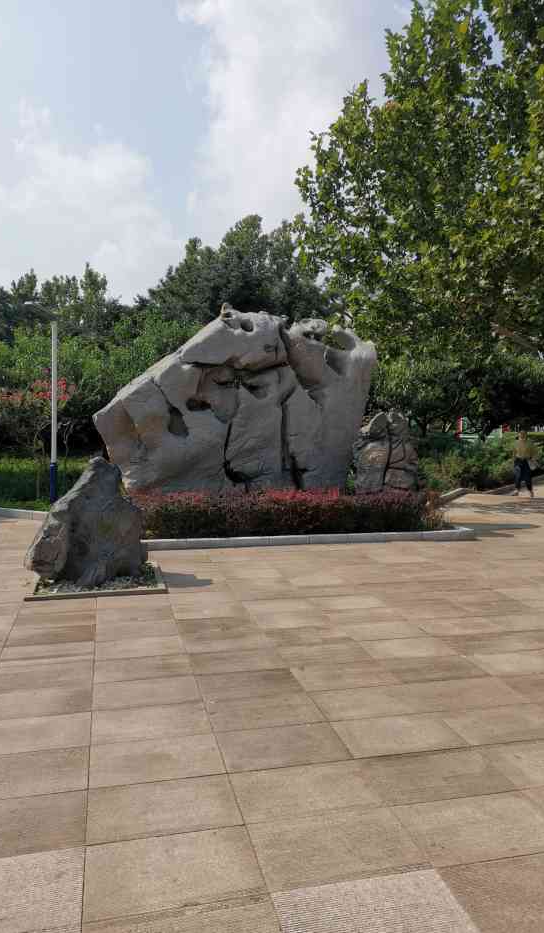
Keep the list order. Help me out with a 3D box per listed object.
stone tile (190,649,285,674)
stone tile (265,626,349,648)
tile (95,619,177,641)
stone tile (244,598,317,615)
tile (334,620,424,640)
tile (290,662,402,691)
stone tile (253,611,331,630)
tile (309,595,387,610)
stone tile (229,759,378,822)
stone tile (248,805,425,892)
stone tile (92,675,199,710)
[{"bbox_3d":[-0.237,1.312,4.653,0.607,0.040,0.406,0,4,-13],"label":"stone tile"},{"bbox_3d":[0.263,1.240,5.068,0.600,0.050,0.400,-1,4,-13],"label":"stone tile"},{"bbox_3d":[-1.050,1.296,5.470,0.633,0.040,0.423,-1,4,-13],"label":"tile"},{"bbox_3d":[0.075,1.217,5.988,0.607,0.040,0.406,0,4,-13],"label":"stone tile"},{"bbox_3d":[0.853,1.307,5.487,0.633,0.040,0.423,-1,4,-13],"label":"tile"},{"bbox_3d":[0.474,1.375,4.530,0.633,0.040,0.423,-1,4,-13],"label":"tile"},{"bbox_3d":[0.168,1.246,5.604,0.599,0.030,0.415,-1,4,-13],"label":"stone tile"},{"bbox_3d":[0.701,1.245,6.318,0.633,0.040,0.423,-1,4,-13],"label":"tile"},{"bbox_3d":[0.150,1.474,3.154,0.633,0.040,0.423,-1,4,-13],"label":"stone tile"},{"bbox_3d":[0.247,1.505,2.743,0.633,0.040,0.423,-1,4,-13],"label":"stone tile"},{"bbox_3d":[-0.736,1.344,4.116,0.614,0.030,0.415,-1,4,-13],"label":"stone tile"}]

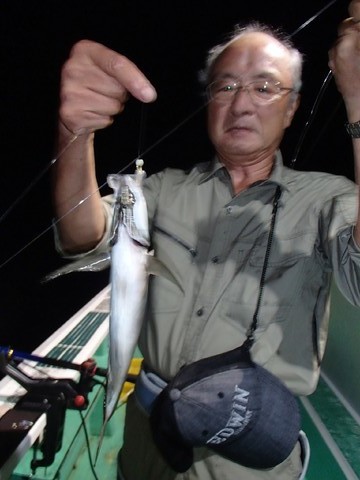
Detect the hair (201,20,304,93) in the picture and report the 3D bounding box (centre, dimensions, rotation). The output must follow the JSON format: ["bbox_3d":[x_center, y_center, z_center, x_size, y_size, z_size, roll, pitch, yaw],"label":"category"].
[{"bbox_3d":[0.148,-0.334,0.776,0.184,0.168,0.178,8,18,18],"label":"hair"}]

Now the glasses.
[{"bbox_3d":[0.134,-0.274,0.738,0.138,0.043,0.133,8,18,18],"label":"glasses"}]

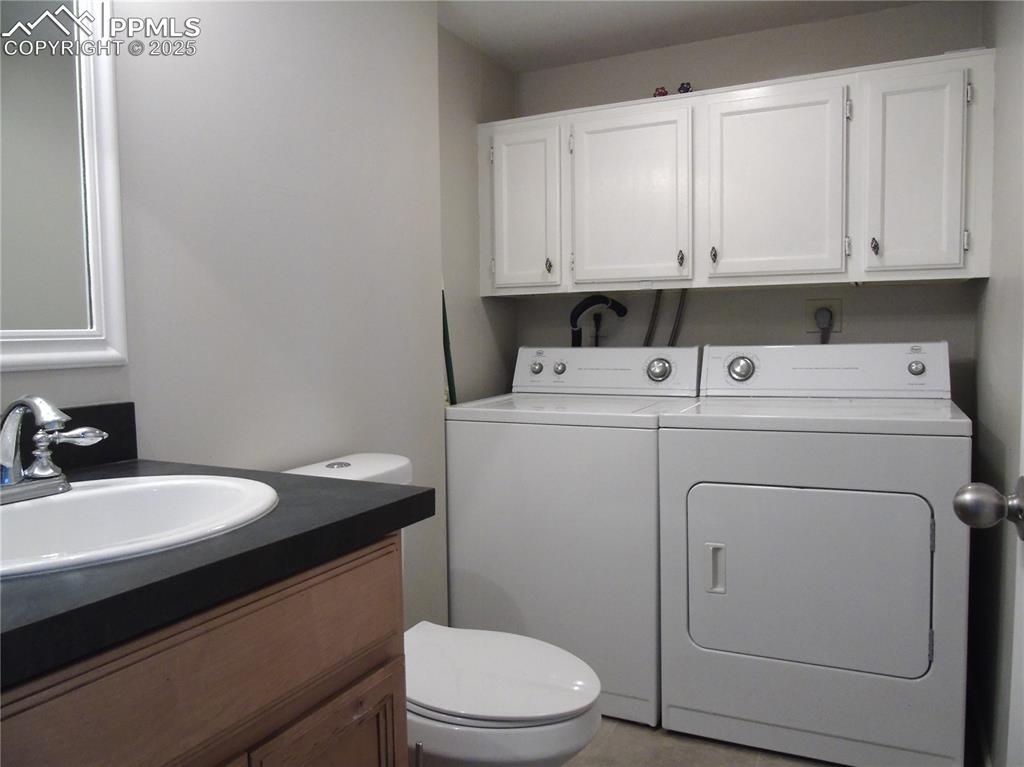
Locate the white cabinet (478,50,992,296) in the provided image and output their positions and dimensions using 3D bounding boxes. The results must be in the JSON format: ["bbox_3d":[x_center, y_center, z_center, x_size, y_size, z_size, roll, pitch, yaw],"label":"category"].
[{"bbox_3d":[0.661,-0.620,2.489,1.589,0.612,0.320,1,4,26],"label":"white cabinet"}]

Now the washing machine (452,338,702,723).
[{"bbox_3d":[0.244,0.430,2.519,0.685,1.103,0.655,1,4,26],"label":"washing machine"}]

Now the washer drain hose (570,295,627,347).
[{"bbox_3d":[0.323,-0.234,2.805,0.220,0.213,0.075,1,4,26],"label":"washer drain hose"}]

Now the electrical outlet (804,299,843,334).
[{"bbox_3d":[1.050,-0.228,2.497,0.117,0.116,0.015,1,4,26],"label":"electrical outlet"}]

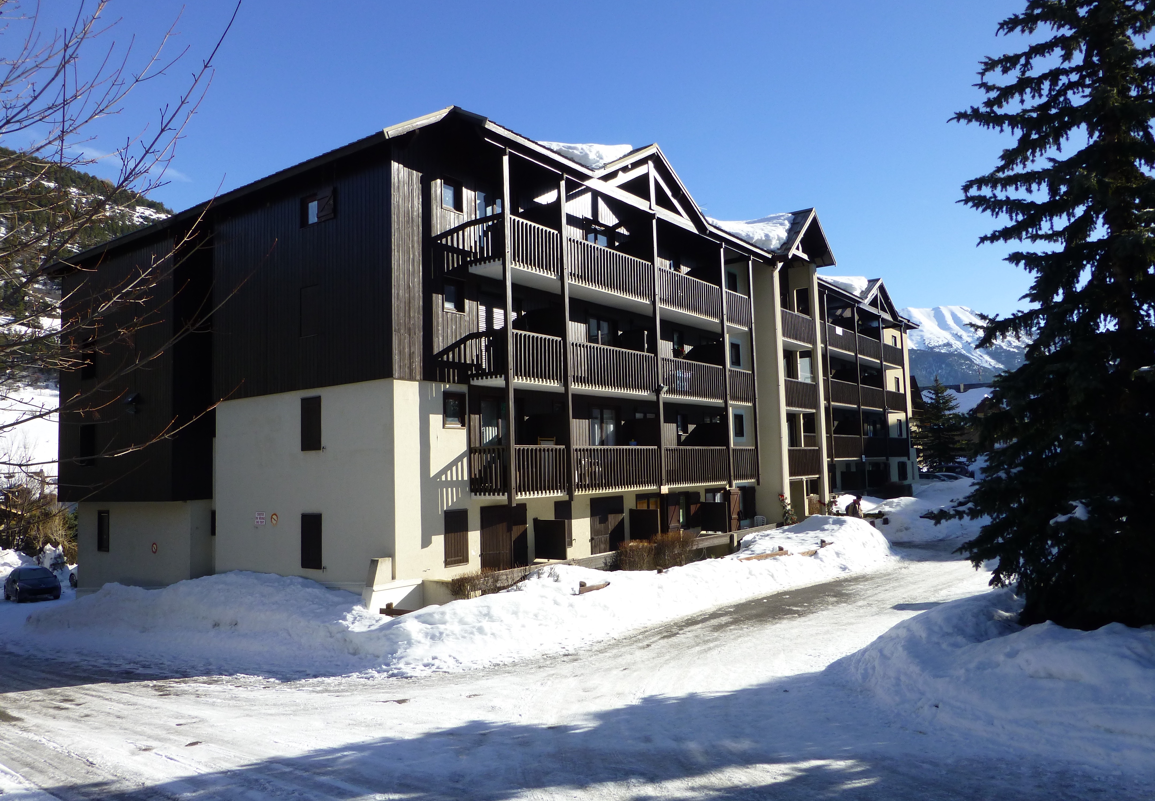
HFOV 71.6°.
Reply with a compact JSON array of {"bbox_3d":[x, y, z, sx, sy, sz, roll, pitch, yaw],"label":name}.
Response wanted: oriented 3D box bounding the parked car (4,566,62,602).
[{"bbox_3d":[-25.520,8.591,37.550,1.740,1.460,4.050,3,-6,-44],"label":"parked car"}]

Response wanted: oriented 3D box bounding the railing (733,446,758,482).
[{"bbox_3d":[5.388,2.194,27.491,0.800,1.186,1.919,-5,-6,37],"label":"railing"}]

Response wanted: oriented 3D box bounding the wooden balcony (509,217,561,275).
[{"bbox_3d":[-0.984,-3.679,19.448,0.100,1.230,1.950,-5,-5,37],"label":"wooden balcony"}]

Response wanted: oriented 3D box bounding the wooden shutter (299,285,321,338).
[{"bbox_3d":[-6.117,-2.040,18.318,0.775,1.165,0.050,-5,-6,37],"label":"wooden shutter"}]

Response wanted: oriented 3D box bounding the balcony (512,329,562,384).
[{"bbox_3d":[-1.213,-0.925,18.974,0.800,1.192,1.893,-5,-6,37],"label":"balcony"}]

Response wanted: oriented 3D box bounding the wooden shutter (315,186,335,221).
[{"bbox_3d":[-6.003,-4.652,19.007,0.690,0.770,0.050,-5,-5,37],"label":"wooden shutter"}]

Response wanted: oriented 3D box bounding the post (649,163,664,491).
[{"bbox_3d":[2.295,-2.214,23.616,0.180,9.840,0.180,-5,-5,37],"label":"post"}]

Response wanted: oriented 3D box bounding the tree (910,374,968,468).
[{"bbox_3d":[31.530,2.189,70.000,5.600,8.614,5.600,-5,-6,37],"label":"tree"}]

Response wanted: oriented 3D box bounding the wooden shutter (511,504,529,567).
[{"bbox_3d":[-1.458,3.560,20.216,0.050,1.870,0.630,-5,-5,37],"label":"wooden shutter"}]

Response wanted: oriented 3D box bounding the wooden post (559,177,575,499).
[{"bbox_3d":[-0.268,-1.584,19.767,0.140,8.042,0.140,-5,-6,37],"label":"wooden post"}]

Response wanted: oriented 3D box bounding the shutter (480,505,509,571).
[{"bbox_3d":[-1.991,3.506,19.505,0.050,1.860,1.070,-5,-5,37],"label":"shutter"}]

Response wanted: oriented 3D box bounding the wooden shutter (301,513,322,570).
[{"bbox_3d":[-6.231,3.306,18.788,0.820,1.300,0.050,-5,-5,37],"label":"wooden shutter"}]

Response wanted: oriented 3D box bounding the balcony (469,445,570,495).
[{"bbox_3d":[-1.332,1.734,19.429,1.360,1.210,2.200,-5,-5,37],"label":"balcony"}]

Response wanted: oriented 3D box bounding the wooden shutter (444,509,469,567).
[{"bbox_3d":[-2.782,3.174,18.478,0.050,1.290,0.750,-5,-5,37],"label":"wooden shutter"}]

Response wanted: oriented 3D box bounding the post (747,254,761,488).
[{"bbox_3d":[6.244,-1.064,28.466,0.140,8.142,0.140,-5,-6,37],"label":"post"}]

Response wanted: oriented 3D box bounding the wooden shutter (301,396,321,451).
[{"bbox_3d":[-6.022,0.529,18.094,0.758,1.223,0.050,-5,-6,37],"label":"wooden shutter"}]

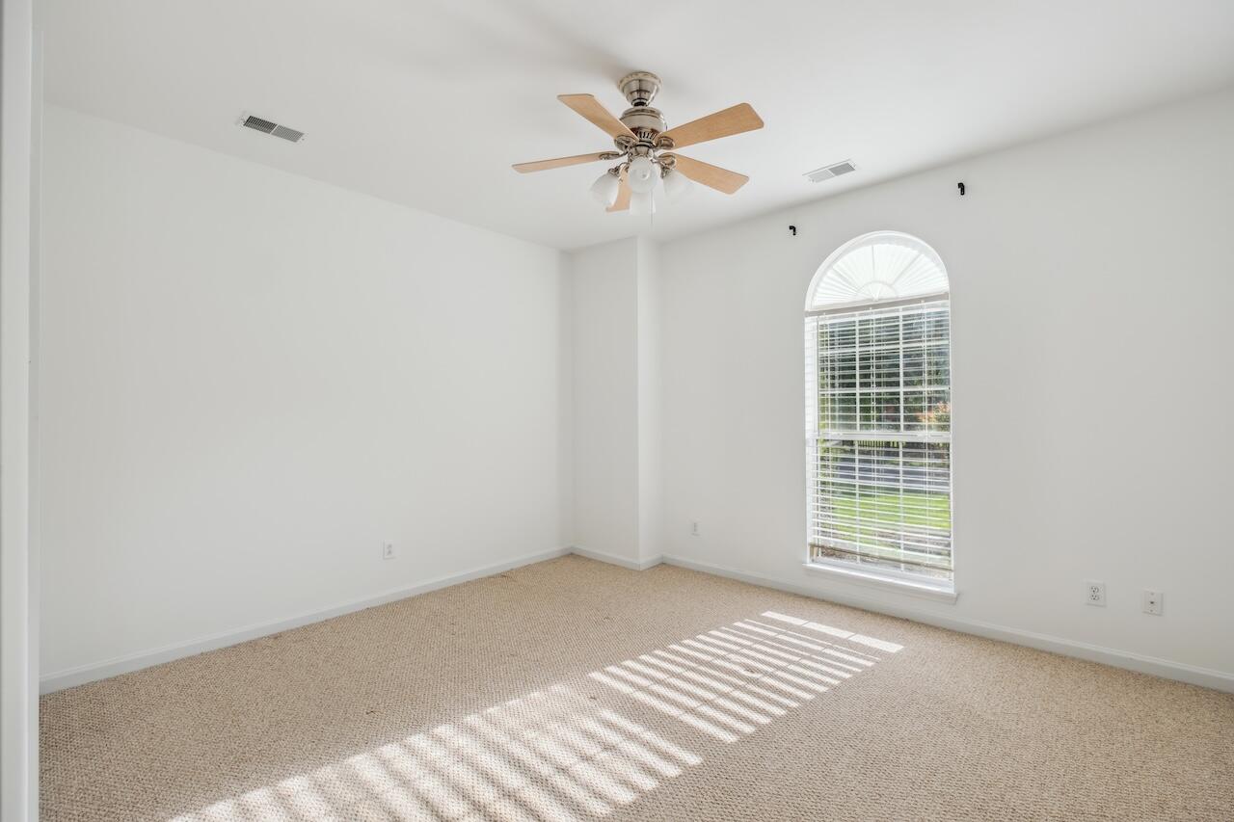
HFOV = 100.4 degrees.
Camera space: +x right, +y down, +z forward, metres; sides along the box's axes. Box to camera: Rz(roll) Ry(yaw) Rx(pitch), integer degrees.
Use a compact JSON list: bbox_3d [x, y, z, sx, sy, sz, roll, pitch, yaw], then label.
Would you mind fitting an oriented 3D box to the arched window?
[{"bbox_3d":[1.691,-0.035,3.369,0.870,2.200,0.120,-1,-1,42],"label":"arched window"}]

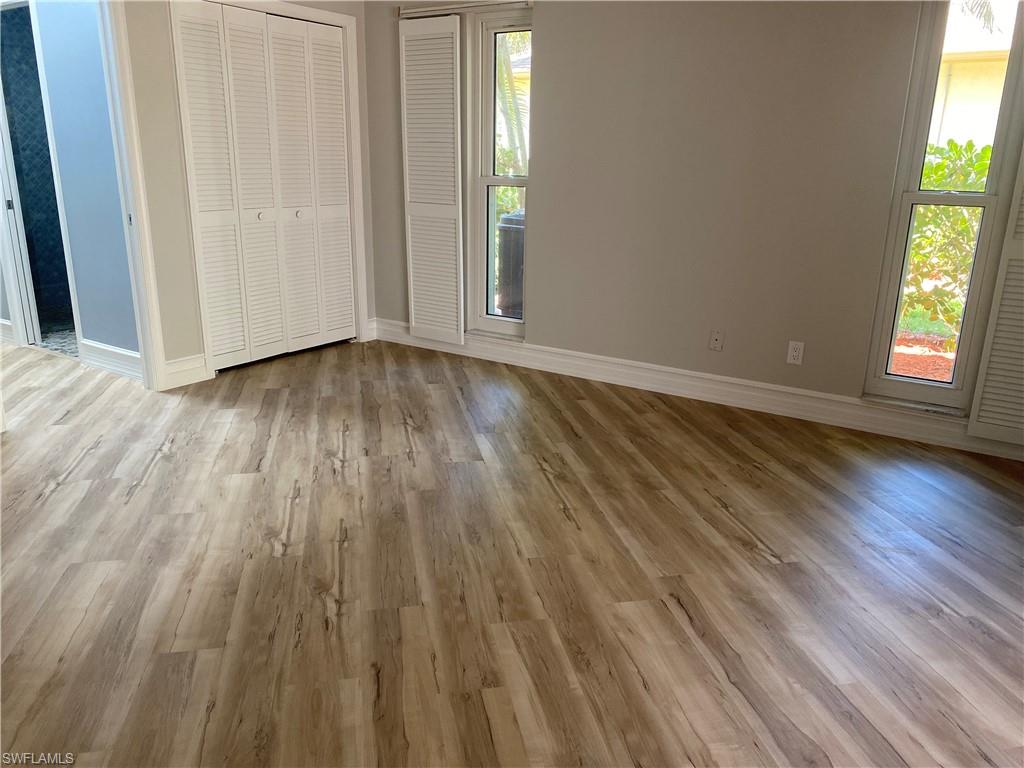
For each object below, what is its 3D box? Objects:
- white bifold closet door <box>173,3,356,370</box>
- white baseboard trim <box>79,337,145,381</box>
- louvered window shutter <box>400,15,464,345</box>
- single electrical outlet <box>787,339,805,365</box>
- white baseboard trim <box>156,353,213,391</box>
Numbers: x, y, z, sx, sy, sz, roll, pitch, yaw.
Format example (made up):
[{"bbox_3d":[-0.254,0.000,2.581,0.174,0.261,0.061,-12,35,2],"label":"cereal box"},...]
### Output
[{"bbox_3d":[-1.448,-1.170,4.716,0.040,2.022,1.212,12,19,33],"label":"white bifold closet door"},{"bbox_3d":[-2.398,-0.150,4.599,0.700,0.165,0.018,12,19,33],"label":"white baseboard trim"},{"bbox_3d":[-0.503,-1.252,4.910,0.450,1.969,0.032,12,19,33],"label":"louvered window shutter"},{"bbox_3d":[1.437,-0.155,3.892,0.072,0.114,0.010,12,19,33],"label":"single electrical outlet"},{"bbox_3d":[-1.863,-0.070,4.349,0.018,0.163,0.281,12,19,33],"label":"white baseboard trim"}]

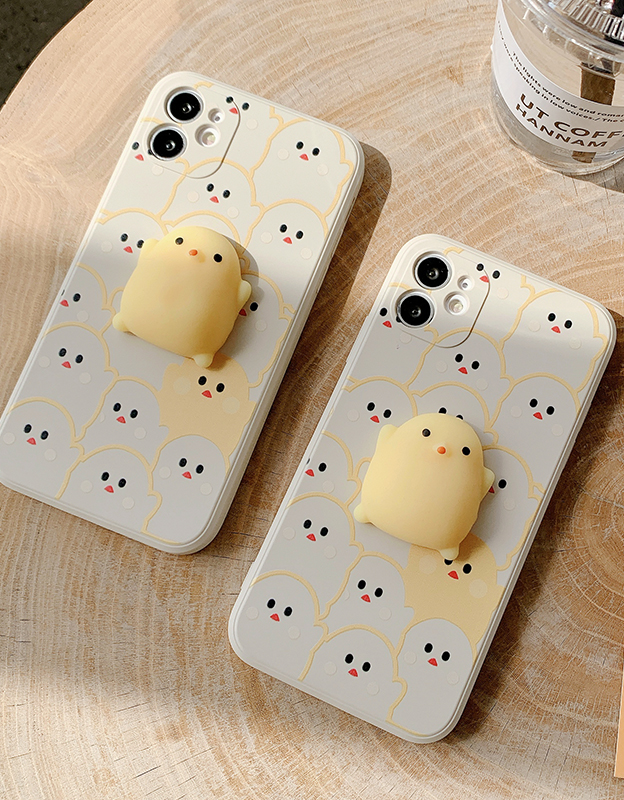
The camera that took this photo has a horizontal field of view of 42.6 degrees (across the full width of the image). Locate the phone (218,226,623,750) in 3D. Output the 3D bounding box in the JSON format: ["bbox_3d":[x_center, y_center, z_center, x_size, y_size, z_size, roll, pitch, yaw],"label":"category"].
[{"bbox_3d":[0.037,0.025,0.260,0.079,0.012,0.154,25,82,3],"label":"phone"}]

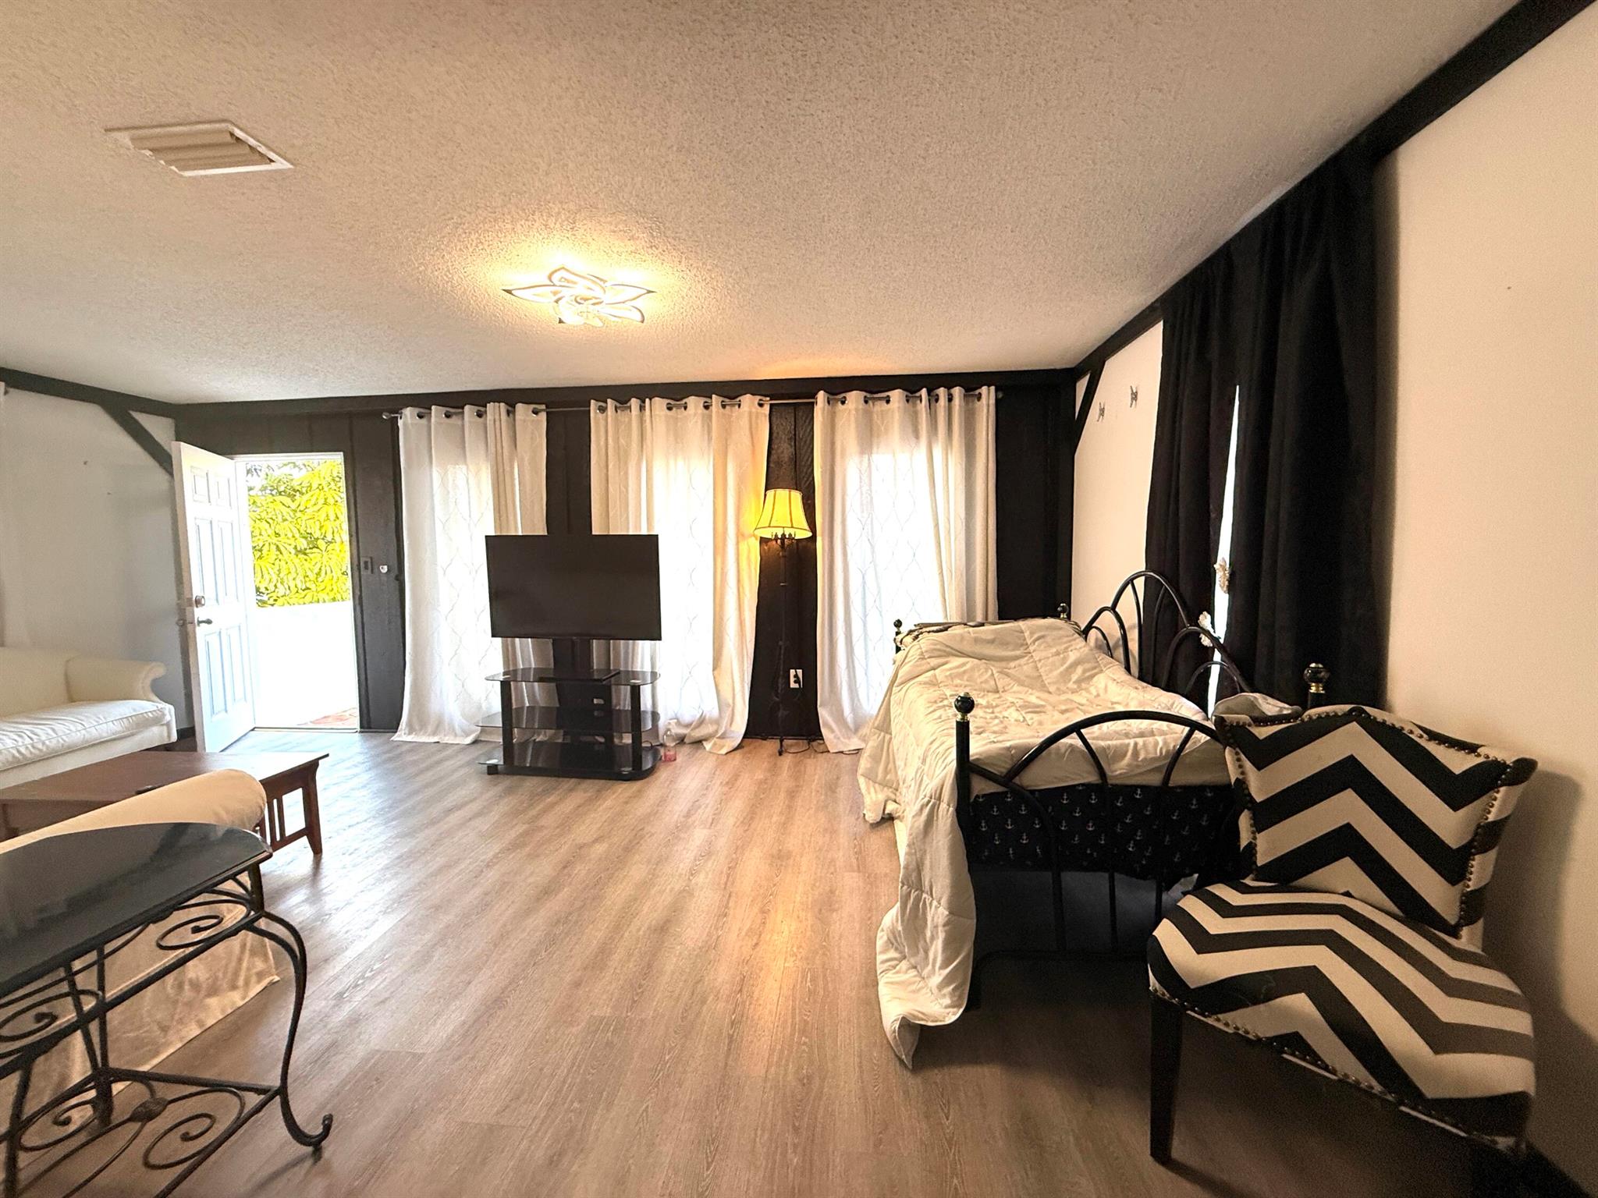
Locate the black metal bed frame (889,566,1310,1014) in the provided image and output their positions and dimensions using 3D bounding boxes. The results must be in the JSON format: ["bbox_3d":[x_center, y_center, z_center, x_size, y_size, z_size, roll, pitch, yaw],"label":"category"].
[{"bbox_3d":[0.983,0.477,2.739,0.970,1.190,2.050,-1,4,4],"label":"black metal bed frame"}]

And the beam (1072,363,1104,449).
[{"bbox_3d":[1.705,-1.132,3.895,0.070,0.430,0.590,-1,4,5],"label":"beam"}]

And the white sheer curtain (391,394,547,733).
[{"bbox_3d":[-2.243,-0.162,4.457,1.090,2.320,0.200,-1,4,5],"label":"white sheer curtain"}]

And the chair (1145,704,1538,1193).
[{"bbox_3d":[1.124,0.720,1.377,0.540,0.895,0.620,3,6,44],"label":"chair"}]

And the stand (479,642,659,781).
[{"bbox_3d":[-1.384,0.622,3.949,1.030,0.810,0.450,0,4,10],"label":"stand"}]

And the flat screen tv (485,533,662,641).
[{"bbox_3d":[-1.343,-0.070,3.857,1.090,0.625,0.070,0,4,10],"label":"flat screen tv"}]

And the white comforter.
[{"bbox_3d":[0.807,0.617,2.653,1.080,0.910,2.170,-1,4,5],"label":"white comforter"}]

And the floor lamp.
[{"bbox_3d":[-0.093,0.138,4.201,0.370,1.700,0.370,-1,4,5],"label":"floor lamp"}]

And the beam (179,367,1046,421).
[{"bbox_3d":[-1.372,-1.399,4.394,6.300,0.105,0.080,-1,4,5],"label":"beam"}]

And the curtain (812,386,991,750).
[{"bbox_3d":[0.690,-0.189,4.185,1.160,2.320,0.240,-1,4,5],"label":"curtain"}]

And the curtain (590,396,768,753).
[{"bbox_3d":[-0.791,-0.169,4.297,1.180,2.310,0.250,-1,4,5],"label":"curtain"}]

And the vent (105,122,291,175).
[{"bbox_3d":[-1.676,-1.263,1.825,0.357,0.030,0.210,-1,4,5],"label":"vent"}]

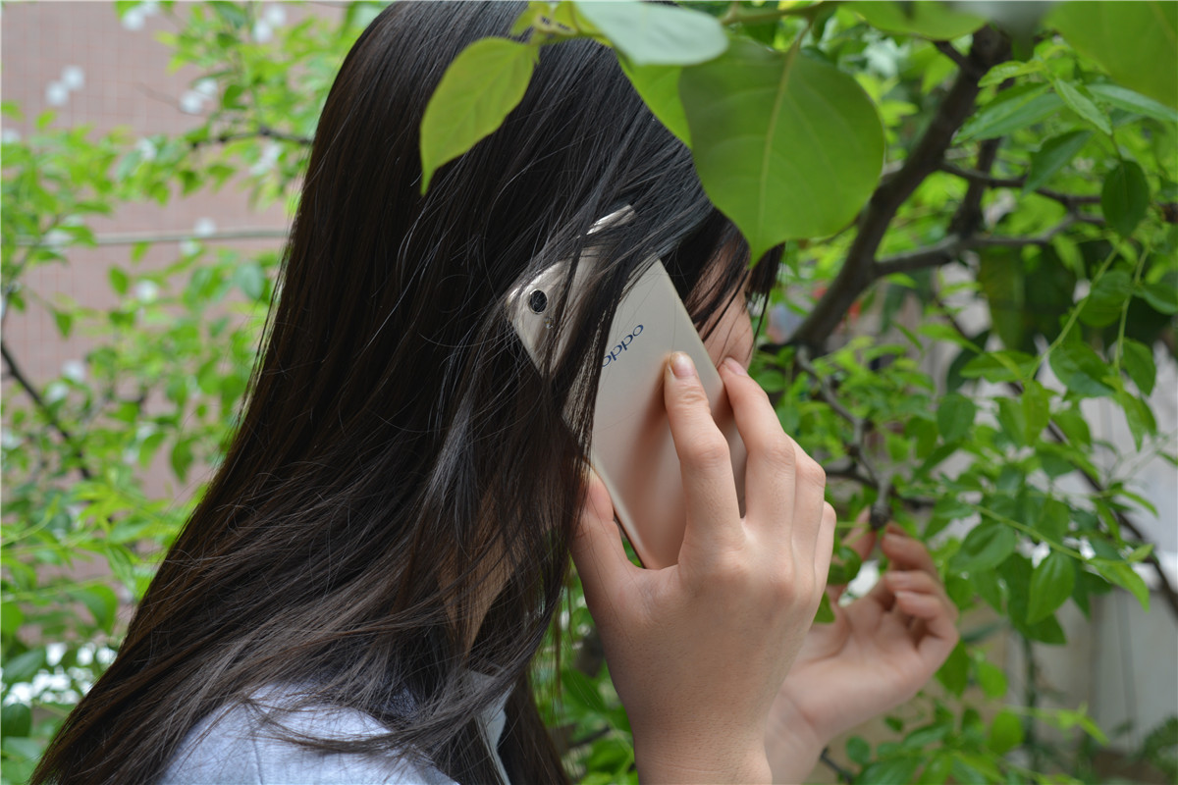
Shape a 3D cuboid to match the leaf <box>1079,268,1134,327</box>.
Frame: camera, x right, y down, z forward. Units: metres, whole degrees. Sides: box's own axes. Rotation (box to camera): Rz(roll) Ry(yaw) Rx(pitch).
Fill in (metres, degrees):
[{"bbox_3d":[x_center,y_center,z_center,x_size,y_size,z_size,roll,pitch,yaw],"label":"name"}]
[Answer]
[{"bbox_3d":[0.237,-0.044,0.945,0.019,0.031,0.010,28,0,7],"label":"leaf"}]

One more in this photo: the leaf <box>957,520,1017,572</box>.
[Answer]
[{"bbox_3d":[0.187,0.072,0.970,0.033,0.021,0.010,-43,-15,0],"label":"leaf"}]

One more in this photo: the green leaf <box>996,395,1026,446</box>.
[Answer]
[{"bbox_3d":[0.242,0.017,1.180,0.015,0.030,0.014,-24,0,15],"label":"green leaf"}]

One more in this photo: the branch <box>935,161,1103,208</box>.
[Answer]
[{"bbox_3d":[0.273,-0.131,1.300,0.104,0.014,0.030,12,0,0],"label":"branch"}]

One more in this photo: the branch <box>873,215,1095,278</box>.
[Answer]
[{"bbox_3d":[0.249,-0.093,1.300,0.142,0.026,0.040,-13,0,0],"label":"branch"}]

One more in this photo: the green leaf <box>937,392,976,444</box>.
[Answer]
[{"bbox_3d":[0.212,0.015,1.190,0.021,0.030,0.015,11,0,13],"label":"green leaf"}]

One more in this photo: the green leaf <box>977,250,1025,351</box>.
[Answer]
[{"bbox_3d":[0.280,-0.063,1.400,0.029,0.068,0.014,-4,0,0],"label":"green leaf"}]

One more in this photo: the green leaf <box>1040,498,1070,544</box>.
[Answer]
[{"bbox_3d":[0.219,0.060,0.970,0.014,0.023,0.010,-6,0,0],"label":"green leaf"}]

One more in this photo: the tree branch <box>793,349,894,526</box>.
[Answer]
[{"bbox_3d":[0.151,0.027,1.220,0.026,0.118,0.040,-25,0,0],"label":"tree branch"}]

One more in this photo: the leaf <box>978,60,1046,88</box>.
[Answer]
[{"bbox_3d":[0.193,-0.145,0.940,0.031,0.010,0.012,-21,-33,0],"label":"leaf"}]

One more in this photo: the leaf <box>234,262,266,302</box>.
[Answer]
[{"bbox_3d":[-0.234,-0.076,1.420,0.020,0.029,0.010,-14,0,-2],"label":"leaf"}]

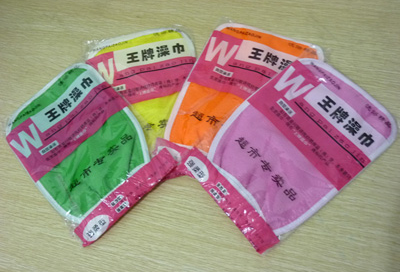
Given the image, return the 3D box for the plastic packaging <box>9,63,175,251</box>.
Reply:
[{"bbox_3d":[-0.144,0.010,0.642,0.148,0.016,0.217,-42,66,-6],"label":"plastic packaging"}]

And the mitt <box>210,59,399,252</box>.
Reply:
[{"bbox_3d":[0.113,0.002,0.589,0.190,0.014,0.149,-41,66,-6],"label":"mitt"}]

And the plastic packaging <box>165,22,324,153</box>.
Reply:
[{"bbox_3d":[0.056,-0.051,0.624,0.148,0.014,0.186,19,74,18],"label":"plastic packaging"}]

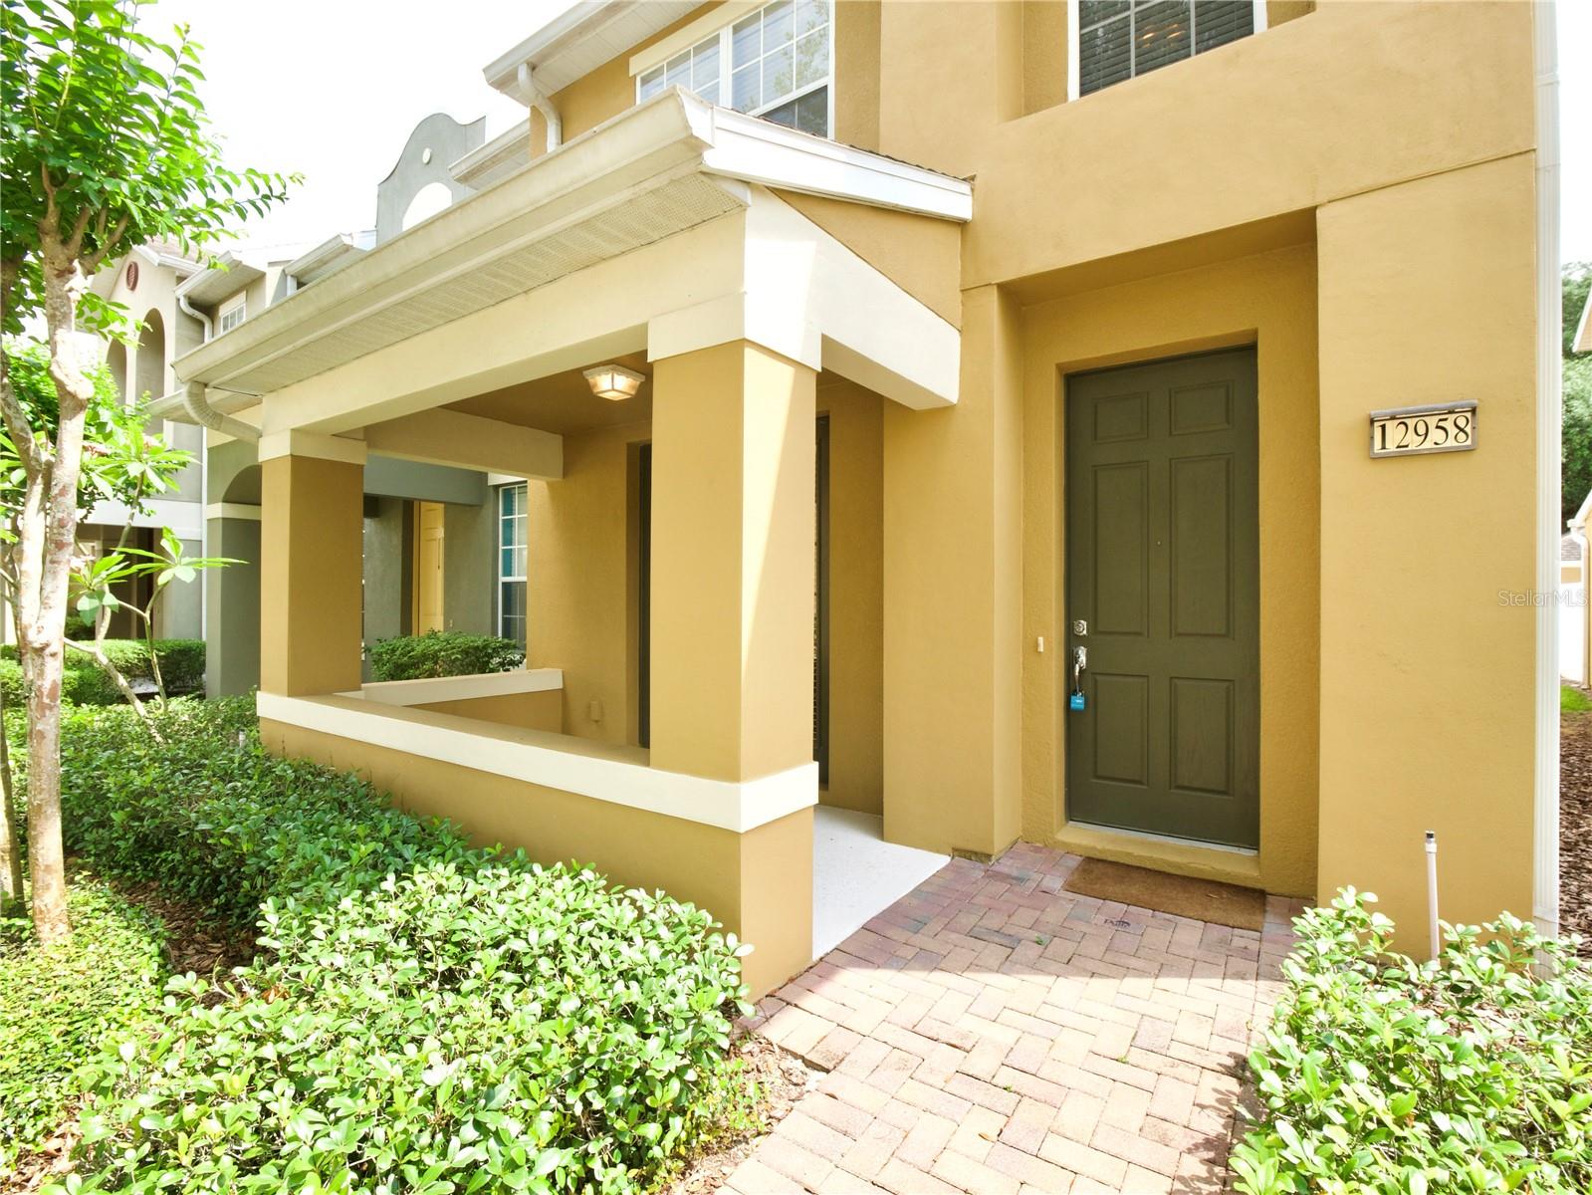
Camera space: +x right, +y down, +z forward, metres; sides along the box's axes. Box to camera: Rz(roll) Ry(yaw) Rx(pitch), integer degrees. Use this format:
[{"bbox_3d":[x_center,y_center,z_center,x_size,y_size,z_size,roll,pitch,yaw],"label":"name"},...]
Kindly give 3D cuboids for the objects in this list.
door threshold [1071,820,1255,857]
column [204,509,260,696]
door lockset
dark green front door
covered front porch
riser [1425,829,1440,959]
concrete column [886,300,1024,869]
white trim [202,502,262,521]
[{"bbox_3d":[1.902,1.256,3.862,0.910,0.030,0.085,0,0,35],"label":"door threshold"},{"bbox_3d":[-6.015,0.150,7.938,0.410,2.310,0.410,0,0,35],"label":"column"},{"bbox_3d":[1.543,0.439,4.013,0.075,0.361,0.085,0,0,35],"label":"door lockset"},{"bbox_3d":[1.899,0.007,3.838,0.915,2.450,0.050,0,0,35],"label":"dark green front door"},{"bbox_3d":[-1.348,-0.385,4.170,4.180,3.450,2.390,0,0,35],"label":"covered front porch"},{"bbox_3d":[2.169,1.060,2.500,0.035,0.541,0.035,-2,0,35],"label":"riser"},{"bbox_3d":[0.867,-0.119,4.056,0.622,2.907,0.463,0,0,35],"label":"concrete column"},{"bbox_3d":[-6.013,-0.930,7.936,0.430,0.160,0.430,0,0,35],"label":"white trim"}]

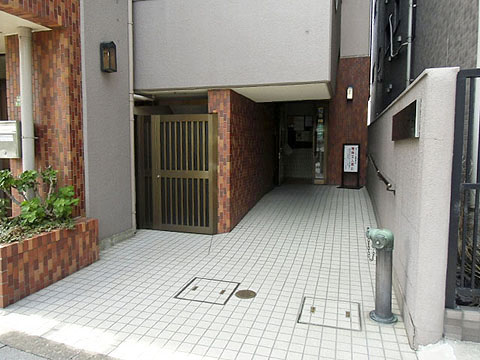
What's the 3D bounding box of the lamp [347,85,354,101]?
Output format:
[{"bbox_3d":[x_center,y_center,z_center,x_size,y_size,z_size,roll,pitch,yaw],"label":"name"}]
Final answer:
[{"bbox_3d":[2.548,-2.018,7.705,0.155,0.325,0.120,1,6,17],"label":"lamp"}]

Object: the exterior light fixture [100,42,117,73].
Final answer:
[{"bbox_3d":[-1.599,-1.482,4.058,0.140,0.370,0.130,1,6,17],"label":"exterior light fixture"}]

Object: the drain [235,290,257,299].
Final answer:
[{"bbox_3d":[0.051,1.025,2.961,0.190,0.015,0.190,0,5,0],"label":"drain"}]

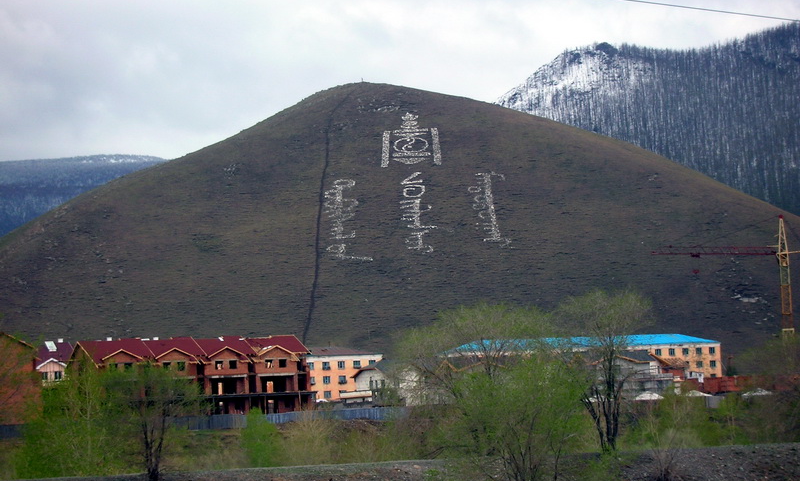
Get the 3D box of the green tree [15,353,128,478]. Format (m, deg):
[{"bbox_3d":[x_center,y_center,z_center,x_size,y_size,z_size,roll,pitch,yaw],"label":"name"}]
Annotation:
[{"bbox_3d":[-16.175,8.666,116.000,5.400,6.200,5.000,-3,-3,0],"label":"green tree"}]

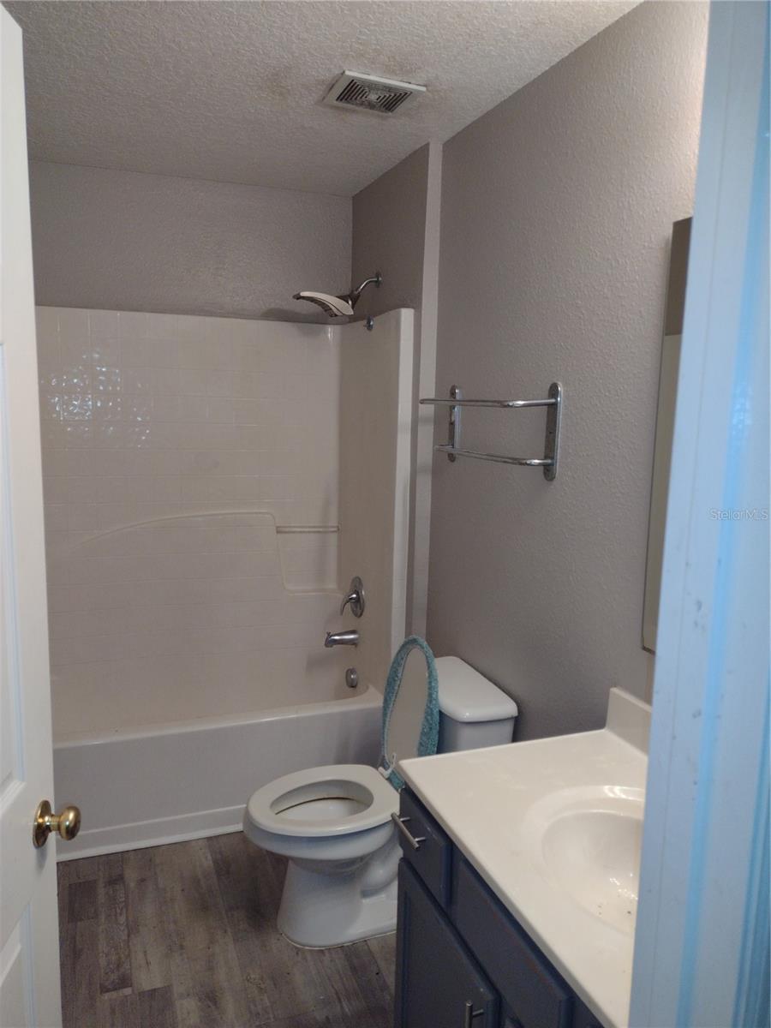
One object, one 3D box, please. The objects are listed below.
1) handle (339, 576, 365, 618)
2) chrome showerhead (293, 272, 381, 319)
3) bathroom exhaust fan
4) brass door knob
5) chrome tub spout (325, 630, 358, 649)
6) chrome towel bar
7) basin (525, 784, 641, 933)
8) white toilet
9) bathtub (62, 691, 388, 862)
[{"bbox_3d":[-0.151,0.350,3.350,0.075,0.170,0.170,-2,9,-20],"label":"handle"},{"bbox_3d":[-0.185,-0.867,3.155,0.350,0.185,0.170,-2,9,-20],"label":"chrome showerhead"},{"bbox_3d":[-0.038,-1.179,2.258,0.240,0.025,0.235,-2,9,-20],"label":"bathroom exhaust fan"},{"bbox_3d":[-0.487,0.466,1.206,0.056,0.066,0.066,1,9,-3],"label":"brass door knob"},{"bbox_3d":[-0.187,0.527,3.361,0.140,0.077,0.065,-2,9,-20],"label":"chrome tub spout"},{"bbox_3d":[0.285,-0.262,2.397,0.125,0.265,0.650,-2,9,-20],"label":"chrome towel bar"},{"bbox_3d":[0.475,0.668,1.402,0.430,0.150,0.510,-2,9,-20],"label":"basin"},{"bbox_3d":[-0.044,0.852,2.401,0.770,0.715,0.460,-2,9,-20],"label":"white toilet"},{"bbox_3d":[-0.774,0.878,3.149,1.520,0.400,0.800,-2,9,-20],"label":"bathtub"}]

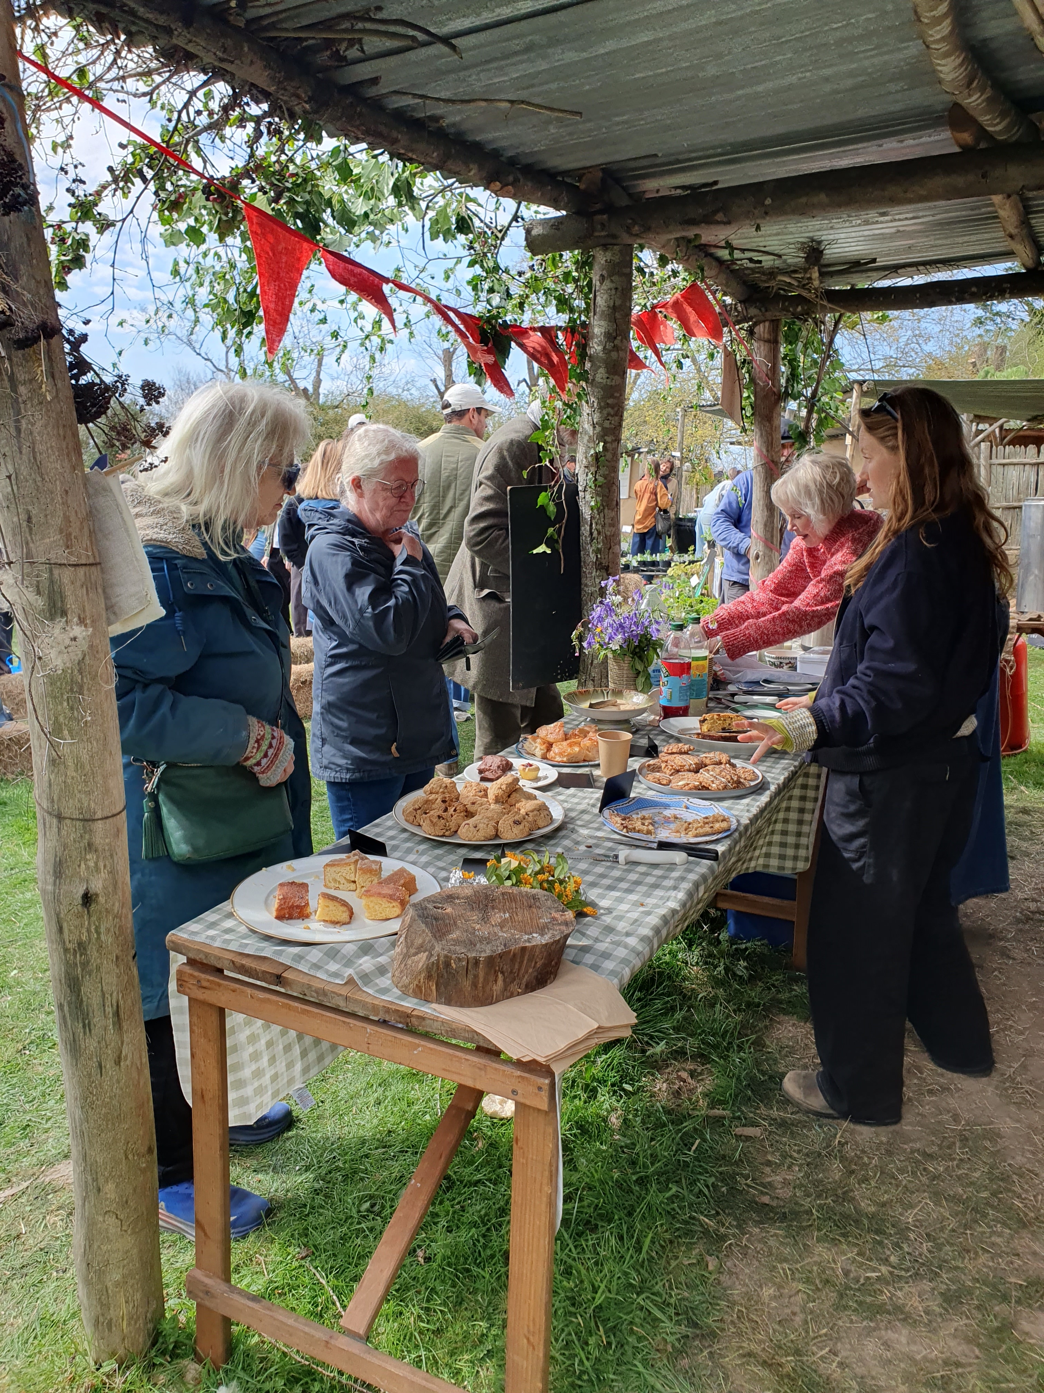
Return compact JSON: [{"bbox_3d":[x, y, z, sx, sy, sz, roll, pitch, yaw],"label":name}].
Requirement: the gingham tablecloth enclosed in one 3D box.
[{"bbox_3d":[0.134,0.422,2.251,0.700,0.420,1.680,7,15,26],"label":"gingham tablecloth"}]

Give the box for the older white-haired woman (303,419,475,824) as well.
[{"bbox_3d":[-0.333,0.103,2.598,0.420,1.550,0.480,8,14,24],"label":"older white-haired woman"}]

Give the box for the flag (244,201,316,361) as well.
[{"bbox_3d":[-0.402,-0.686,1.730,0.040,0.235,0.200,8,14,24],"label":"flag"}]

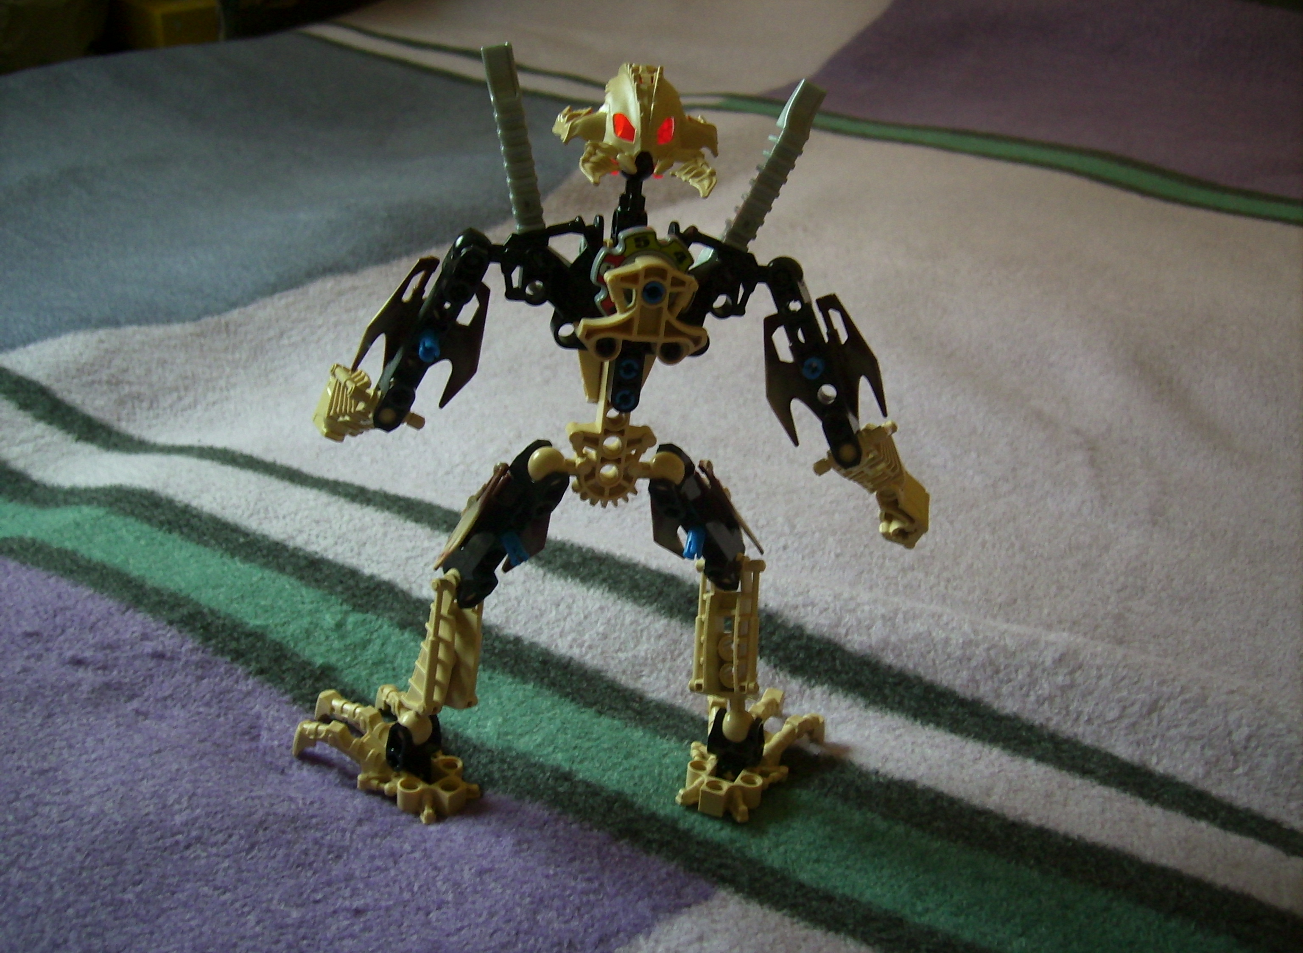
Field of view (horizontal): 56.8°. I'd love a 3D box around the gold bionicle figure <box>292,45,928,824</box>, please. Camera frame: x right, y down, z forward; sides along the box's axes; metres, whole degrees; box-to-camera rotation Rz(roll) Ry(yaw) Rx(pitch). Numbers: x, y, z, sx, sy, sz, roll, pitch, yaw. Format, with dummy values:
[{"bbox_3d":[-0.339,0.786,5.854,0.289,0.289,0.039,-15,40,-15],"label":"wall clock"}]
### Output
[{"bbox_3d":[-0.013,-0.001,0.333,0.173,0.215,0.080,-2,26,-17],"label":"gold bionicle figure"}]

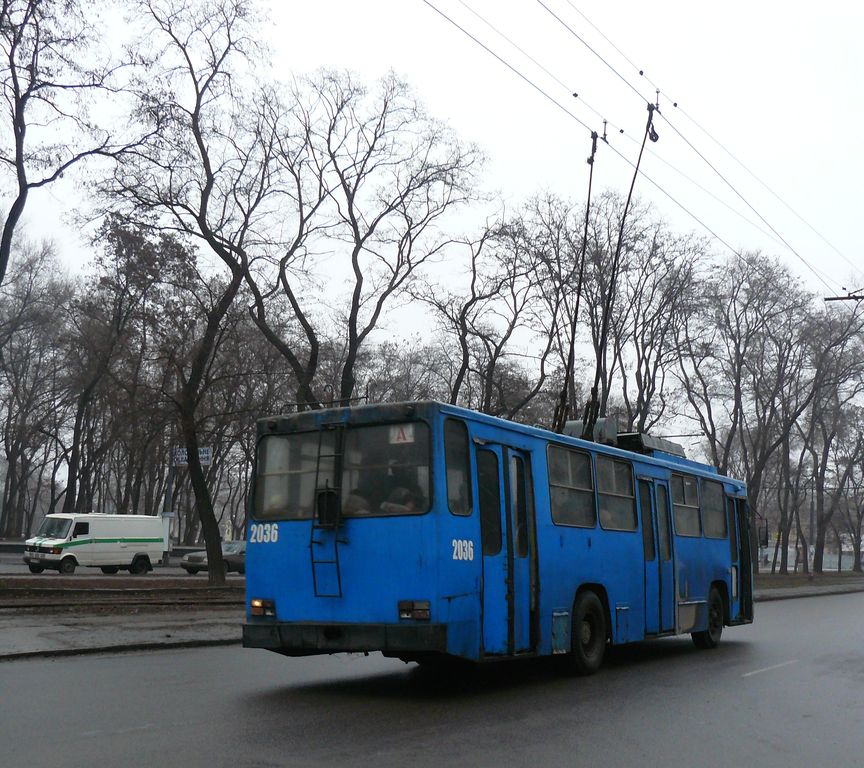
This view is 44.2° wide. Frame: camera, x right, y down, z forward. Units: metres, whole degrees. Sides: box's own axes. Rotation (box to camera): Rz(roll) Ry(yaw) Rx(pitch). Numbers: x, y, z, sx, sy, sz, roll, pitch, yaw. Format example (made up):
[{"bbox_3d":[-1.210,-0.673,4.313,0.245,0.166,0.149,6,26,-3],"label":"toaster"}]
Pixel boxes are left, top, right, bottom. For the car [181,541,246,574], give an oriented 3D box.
[{"bbox_3d":[-8.420,7.500,45.800,1.760,1.430,4.600,-7,-12,36],"label":"car"}]

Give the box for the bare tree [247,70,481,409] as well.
[{"bbox_3d":[-2.600,-2.200,42.600,8.900,20.000,8.000,0,-10,0],"label":"bare tree"}]

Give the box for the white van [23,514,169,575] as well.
[{"bbox_3d":[-13.200,6.430,42.200,1.980,2.360,5.400,-7,-12,36],"label":"white van"}]

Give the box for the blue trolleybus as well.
[{"bbox_3d":[1.978,2.484,15.992,2.540,3.200,11.350,-6,-12,31],"label":"blue trolleybus"}]

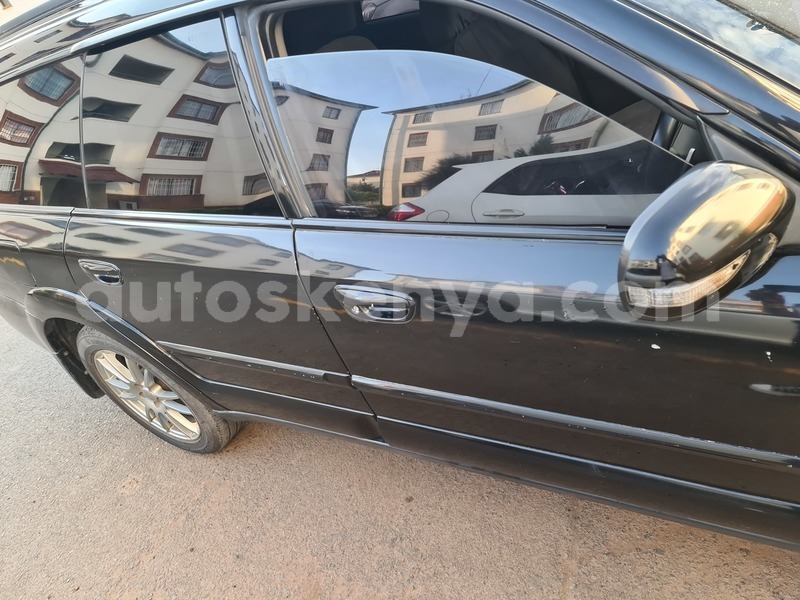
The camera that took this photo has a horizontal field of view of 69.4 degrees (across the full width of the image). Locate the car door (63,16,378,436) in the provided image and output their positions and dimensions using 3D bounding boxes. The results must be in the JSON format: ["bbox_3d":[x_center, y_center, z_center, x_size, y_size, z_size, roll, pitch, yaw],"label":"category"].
[{"bbox_3d":[-0.476,-0.082,1.505,0.870,1.090,0.230,6,43,30],"label":"car door"}]

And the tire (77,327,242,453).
[{"bbox_3d":[-0.857,0.287,2.132,0.655,0.655,0.222,8,43,28],"label":"tire"}]

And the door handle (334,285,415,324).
[{"bbox_3d":[-0.043,0.005,1.136,0.175,0.075,0.042,6,43,30],"label":"door handle"}]

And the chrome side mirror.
[{"bbox_3d":[0.357,-0.073,0.678,0.220,0.155,0.125,-34,39,-19],"label":"chrome side mirror"}]

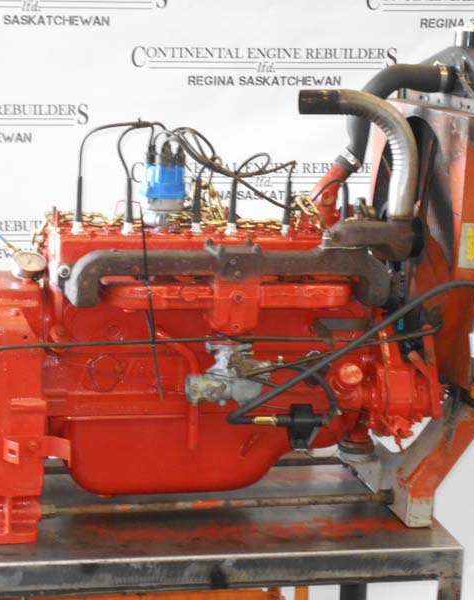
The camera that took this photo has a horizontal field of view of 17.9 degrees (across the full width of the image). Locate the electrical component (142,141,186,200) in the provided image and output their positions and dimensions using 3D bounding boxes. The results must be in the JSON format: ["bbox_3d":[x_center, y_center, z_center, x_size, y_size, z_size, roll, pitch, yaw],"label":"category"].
[{"bbox_3d":[-0.140,-0.248,2.863,0.080,0.108,0.080,0,11,-11],"label":"electrical component"}]

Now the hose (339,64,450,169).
[{"bbox_3d":[0.308,-0.354,2.922,0.208,0.203,0.058,0,11,-11],"label":"hose"}]

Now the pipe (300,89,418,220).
[{"bbox_3d":[0.221,-0.265,2.744,0.212,0.234,0.048,2,11,1],"label":"pipe"}]

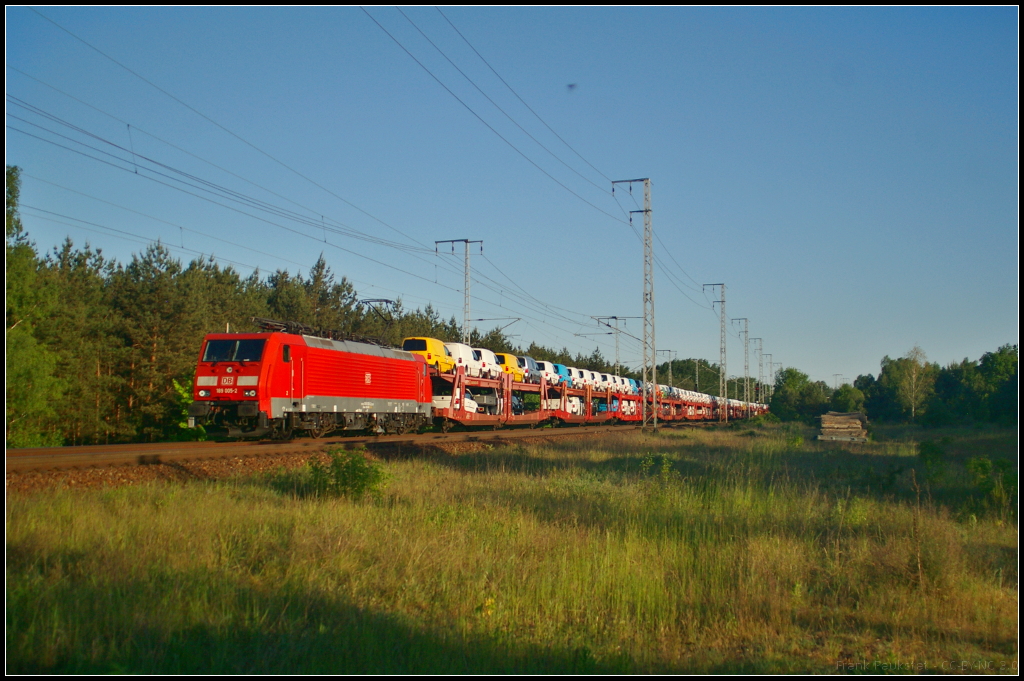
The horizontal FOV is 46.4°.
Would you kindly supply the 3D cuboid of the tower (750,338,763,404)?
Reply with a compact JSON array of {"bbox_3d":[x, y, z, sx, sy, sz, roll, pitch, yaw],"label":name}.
[{"bbox_3d":[53.330,8.550,259.710,3.000,17.650,0.850,-1,-4,14],"label":"tower"}]

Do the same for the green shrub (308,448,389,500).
[{"bbox_3d":[-3.013,2.497,22.000,1.450,1.120,1.300,0,-4,-8],"label":"green shrub"}]

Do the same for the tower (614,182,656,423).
[{"bbox_3d":[8.640,-2.550,84.030,3.000,17.720,0.850,-1,-4,14],"label":"tower"}]

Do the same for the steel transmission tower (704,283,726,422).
[{"bbox_3d":[26.070,1.650,152.550,3.000,17.800,0.850,-1,-4,14],"label":"steel transmission tower"}]

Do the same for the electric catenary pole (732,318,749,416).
[{"bbox_3d":[39.410,5.090,205.010,3.000,17.570,0.850,-1,-4,14],"label":"electric catenary pole"}]

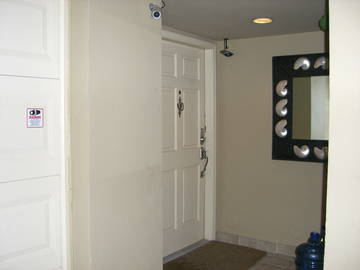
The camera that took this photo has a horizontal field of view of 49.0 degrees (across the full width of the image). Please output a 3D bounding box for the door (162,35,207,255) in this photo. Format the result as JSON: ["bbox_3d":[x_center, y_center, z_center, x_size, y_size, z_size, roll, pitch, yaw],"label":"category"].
[{"bbox_3d":[-0.017,0.132,3.817,0.045,2.030,0.910,2,4,36],"label":"door"}]

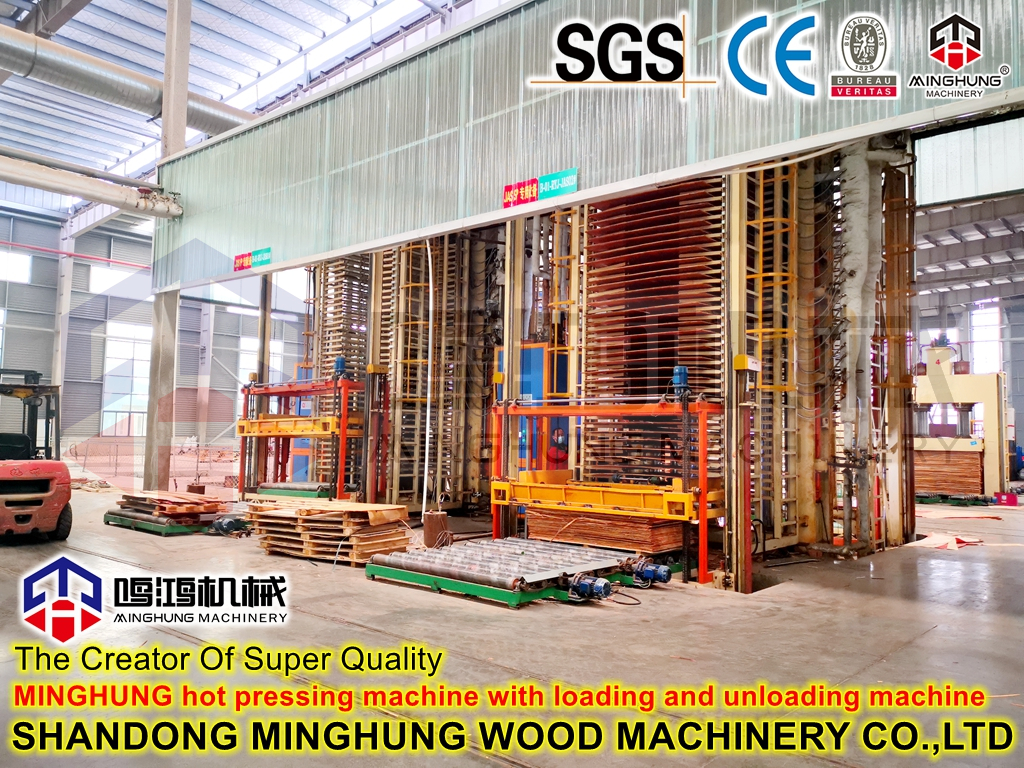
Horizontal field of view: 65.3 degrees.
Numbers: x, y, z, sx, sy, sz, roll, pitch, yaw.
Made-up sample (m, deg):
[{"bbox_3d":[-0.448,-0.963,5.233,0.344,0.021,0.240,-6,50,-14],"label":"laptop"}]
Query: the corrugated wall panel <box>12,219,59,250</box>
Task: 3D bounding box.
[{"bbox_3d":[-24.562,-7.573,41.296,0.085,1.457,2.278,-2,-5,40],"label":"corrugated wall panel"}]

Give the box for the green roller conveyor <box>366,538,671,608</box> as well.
[{"bbox_3d":[-0.053,1.974,8.642,2.114,0.262,2.145,-2,-5,40],"label":"green roller conveyor"}]

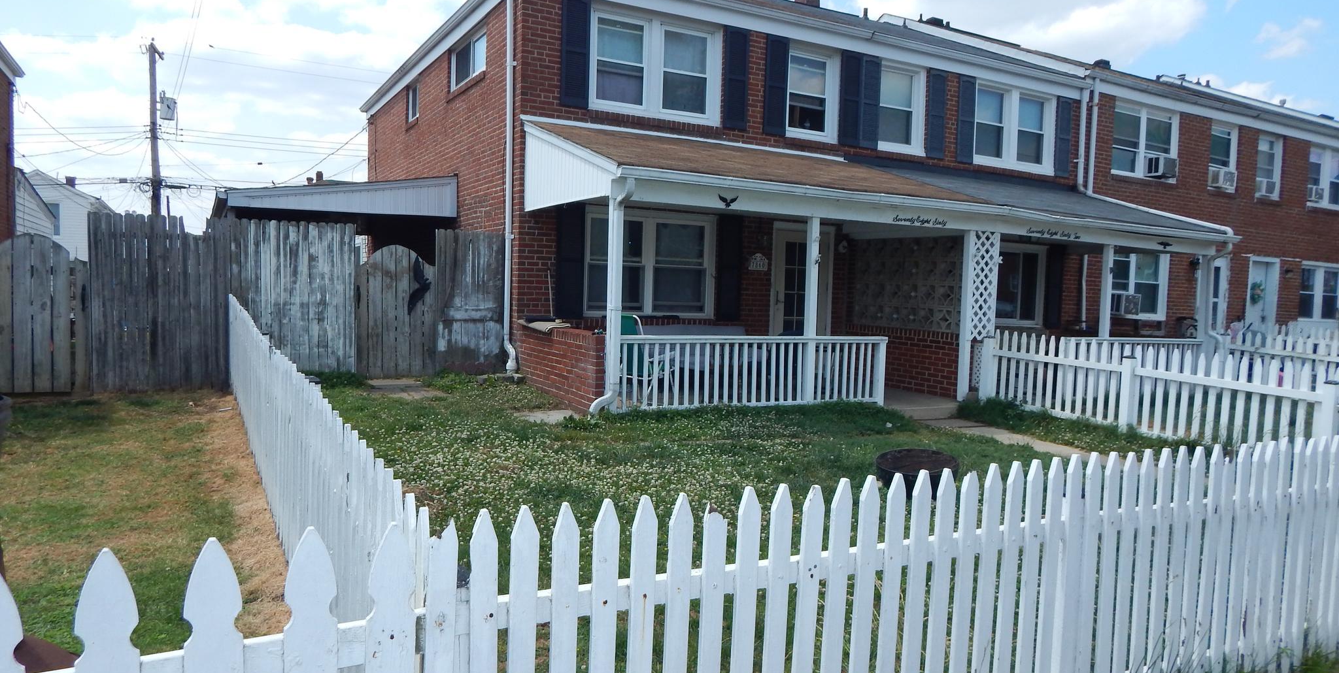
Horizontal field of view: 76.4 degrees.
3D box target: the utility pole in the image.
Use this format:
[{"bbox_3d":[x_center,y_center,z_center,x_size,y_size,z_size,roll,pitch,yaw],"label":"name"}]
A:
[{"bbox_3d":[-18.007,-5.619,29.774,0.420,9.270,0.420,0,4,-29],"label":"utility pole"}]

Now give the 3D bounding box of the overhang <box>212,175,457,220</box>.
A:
[{"bbox_3d":[-6.097,-2.150,14.472,3.074,0.735,6.935,0,4,-29],"label":"overhang"}]

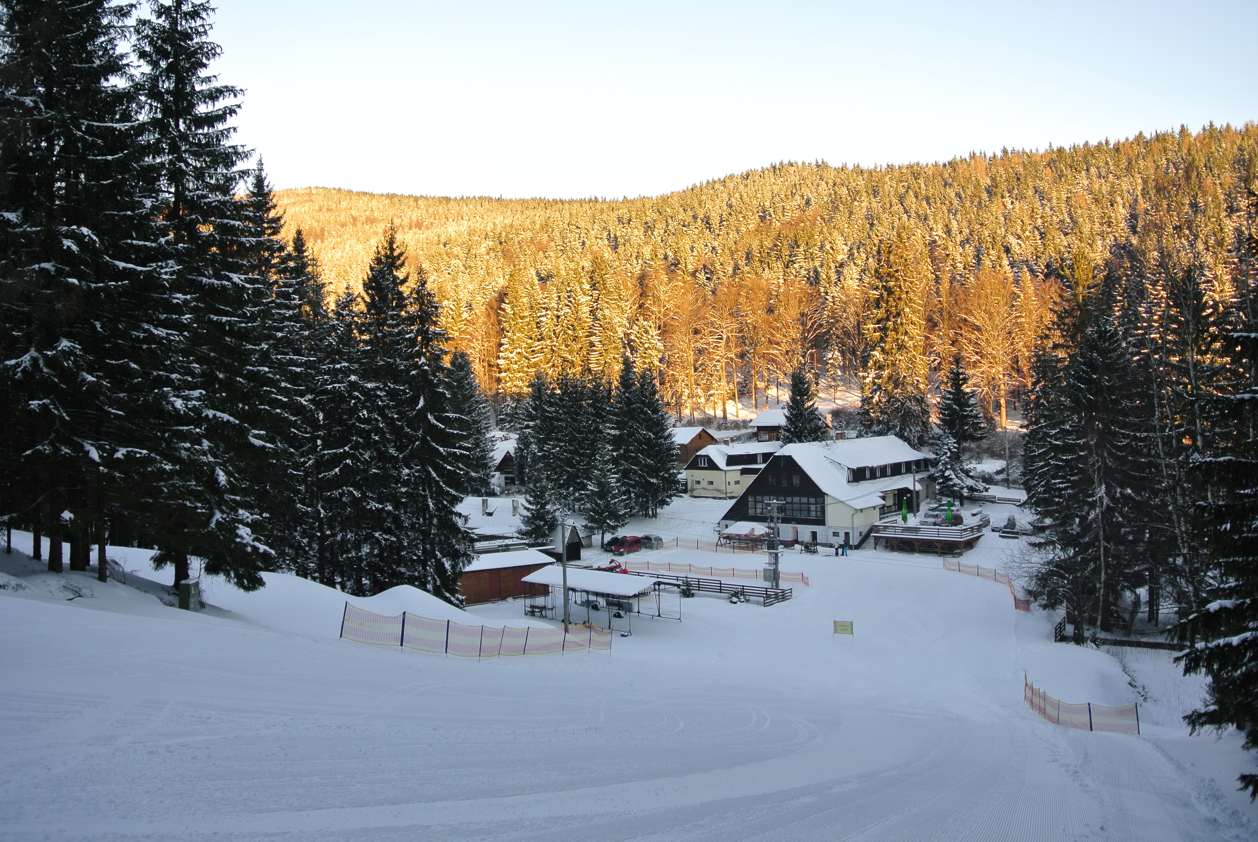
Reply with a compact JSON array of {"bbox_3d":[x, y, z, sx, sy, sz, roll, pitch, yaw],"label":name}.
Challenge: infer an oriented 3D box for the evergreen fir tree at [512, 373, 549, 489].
[{"bbox_3d":[-14.313,1.888,150.000,6.000,18.010,6.000,-2,1,-5],"label":"evergreen fir tree"}]

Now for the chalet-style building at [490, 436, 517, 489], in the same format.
[{"bbox_3d":[-22.372,7.877,187.000,7.500,8.900,8.000,-2,1,-6],"label":"chalet-style building"}]

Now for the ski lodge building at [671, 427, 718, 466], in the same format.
[{"bbox_3d":[8.980,4.602,169.685,6.400,6.900,9.500,-2,1,-37],"label":"ski lodge building"}]

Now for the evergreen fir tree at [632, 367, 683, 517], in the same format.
[{"bbox_3d":[3.543,2.792,143.847,7.300,22.040,7.300,-2,1,0],"label":"evergreen fir tree"}]

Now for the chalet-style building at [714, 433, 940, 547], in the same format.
[{"bbox_3d":[27.330,8.584,132.824,18.800,12.100,29.000,-1,1,39],"label":"chalet-style building"}]

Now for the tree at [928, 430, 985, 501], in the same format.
[{"bbox_3d":[44.449,6.347,138.000,7.800,10.020,7.800,-1,1,18],"label":"tree"}]

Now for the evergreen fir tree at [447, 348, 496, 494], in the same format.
[{"bbox_3d":[-27.258,0.662,169.826,8.500,25.030,8.500,-2,1,0],"label":"evergreen fir tree"}]

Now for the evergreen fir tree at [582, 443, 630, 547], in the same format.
[{"bbox_3d":[-3.028,8.870,120.412,5.700,12.600,5.700,-2,1,0],"label":"evergreen fir tree"}]

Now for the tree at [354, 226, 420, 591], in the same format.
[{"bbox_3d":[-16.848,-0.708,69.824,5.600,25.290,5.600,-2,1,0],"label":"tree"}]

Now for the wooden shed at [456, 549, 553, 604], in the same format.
[{"bbox_3d":[-11.251,12.838,83.286,9.300,3.300,4.600,-2,1,-28],"label":"wooden shed"}]

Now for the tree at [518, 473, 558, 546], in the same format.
[{"bbox_3d":[-10.753,10.632,120.000,5.000,8.950,5.000,-2,1,-5],"label":"tree"}]

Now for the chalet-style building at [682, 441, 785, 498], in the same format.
[{"bbox_3d":[17.300,6.999,151.251,7.400,7.500,18.500,-1,1,43],"label":"chalet-style building"}]

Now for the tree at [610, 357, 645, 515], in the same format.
[{"bbox_3d":[-0.519,2.336,145.840,6.400,23.050,6.400,-2,1,0],"label":"tree"}]

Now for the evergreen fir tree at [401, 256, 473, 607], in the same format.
[{"bbox_3d":[-12.944,0.889,68.000,5.500,23.240,5.500,-2,1,-11],"label":"evergreen fir tree"}]

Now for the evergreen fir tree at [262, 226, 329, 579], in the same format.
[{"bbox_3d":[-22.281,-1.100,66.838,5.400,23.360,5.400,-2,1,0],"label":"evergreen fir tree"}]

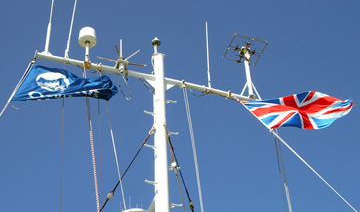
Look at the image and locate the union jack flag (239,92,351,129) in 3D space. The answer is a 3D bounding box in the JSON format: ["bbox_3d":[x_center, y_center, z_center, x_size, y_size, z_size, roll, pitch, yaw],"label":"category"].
[{"bbox_3d":[1.859,0.079,9.050,1.700,0.700,0.360,-4,-36,3],"label":"union jack flag"}]

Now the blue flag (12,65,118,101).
[{"bbox_3d":[-1.545,-0.291,7.750,1.400,0.720,0.400,-4,-36,3],"label":"blue flag"}]

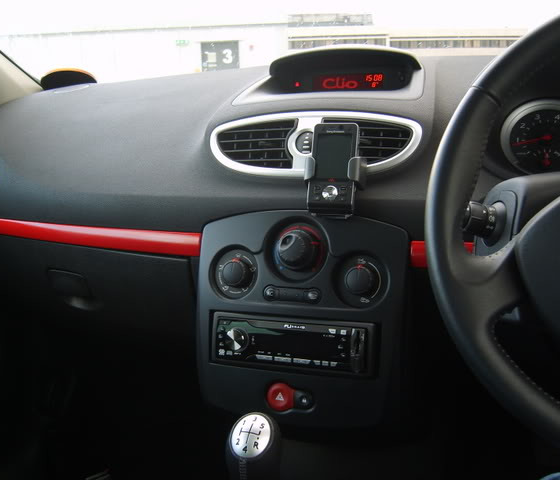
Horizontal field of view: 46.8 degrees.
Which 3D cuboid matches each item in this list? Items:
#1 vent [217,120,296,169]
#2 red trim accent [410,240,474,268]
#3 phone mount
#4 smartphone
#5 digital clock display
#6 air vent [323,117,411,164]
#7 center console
[{"bbox_3d":[-0.028,-0.114,0.775,0.097,0.055,0.032,2,-11,20],"label":"vent"},{"bbox_3d":[0.171,0.015,0.682,0.068,0.028,0.018,2,1,20],"label":"red trim accent"},{"bbox_3d":[0.061,-0.058,0.715,0.060,0.066,0.036,2,-8,18],"label":"phone mount"},{"bbox_3d":[0.058,-0.078,0.712,0.050,0.099,0.013,2,-8,18],"label":"smartphone"},{"bbox_3d":[0.092,-0.213,0.870,0.097,0.023,0.012,2,1,20],"label":"digital clock display"},{"bbox_3d":[0.099,-0.111,0.725,0.097,0.055,0.032,2,-11,20],"label":"air vent"},{"bbox_3d":[0.024,0.080,0.720,0.232,0.217,0.070,2,1,20],"label":"center console"}]

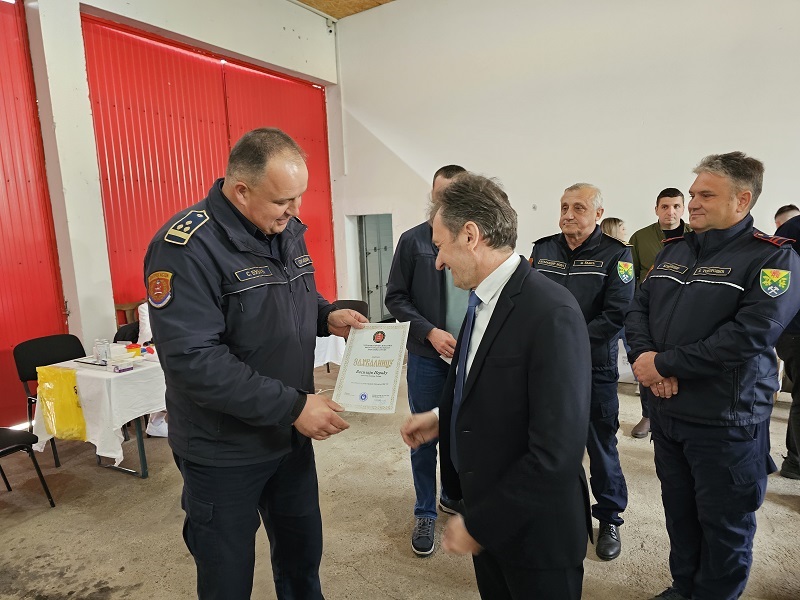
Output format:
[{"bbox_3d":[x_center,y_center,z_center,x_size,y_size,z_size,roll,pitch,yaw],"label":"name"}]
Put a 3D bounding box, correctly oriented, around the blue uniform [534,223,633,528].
[{"bbox_3d":[0.882,0.391,2.562,0.570,1.460,0.360,4,10,37],"label":"blue uniform"}]

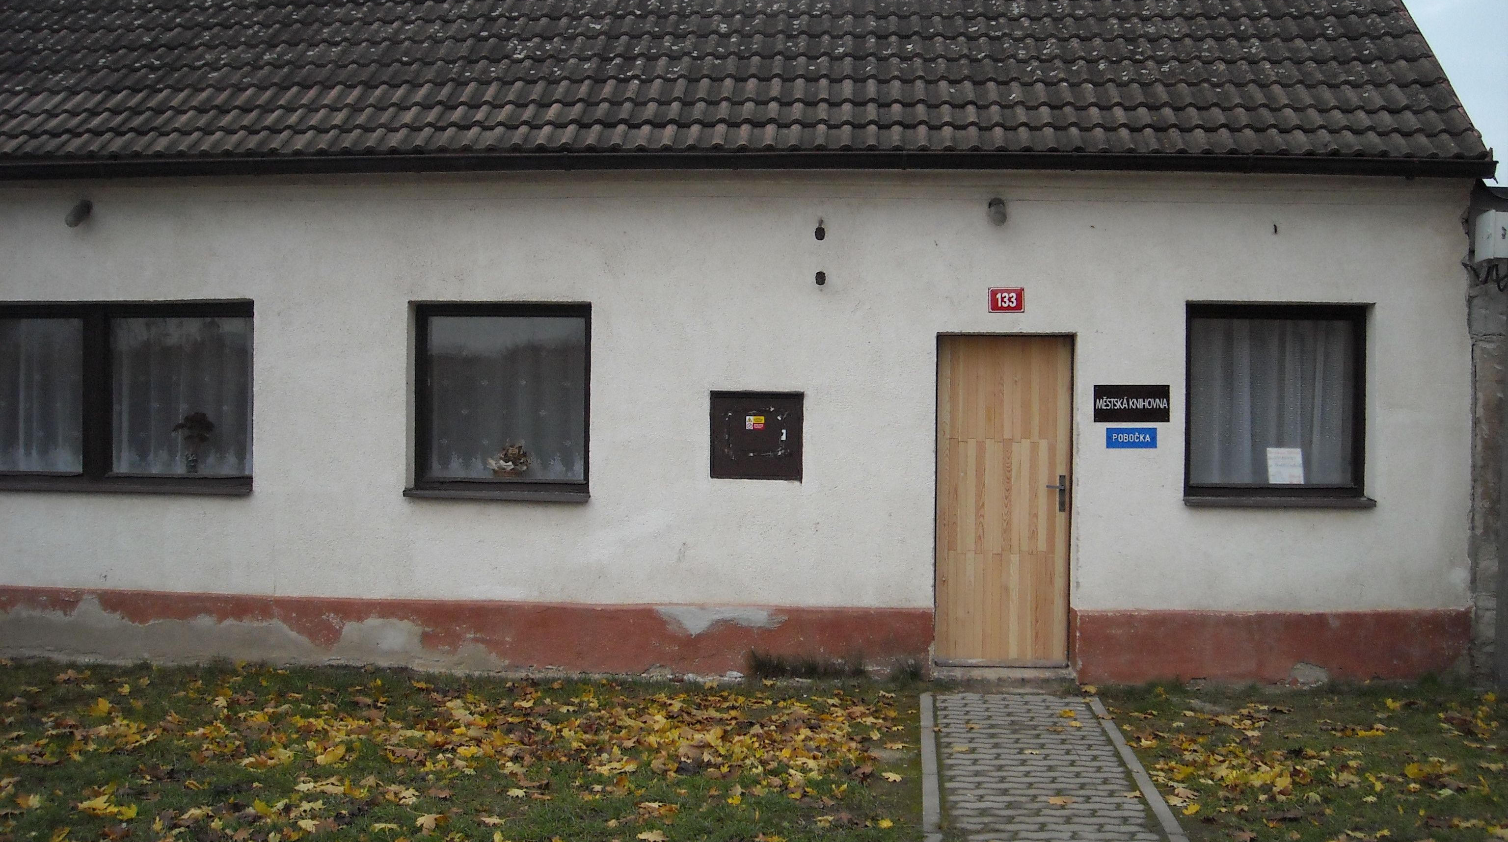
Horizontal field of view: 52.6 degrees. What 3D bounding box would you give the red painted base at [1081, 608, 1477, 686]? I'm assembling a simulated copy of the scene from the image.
[{"bbox_3d":[2.957,1.293,8.756,2.226,0.451,0.100,1,0,4],"label":"red painted base"}]

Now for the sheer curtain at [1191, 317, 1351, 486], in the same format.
[{"bbox_3d":[3.054,-0.118,9.016,1.017,1.048,0.080,1,0,4],"label":"sheer curtain"}]

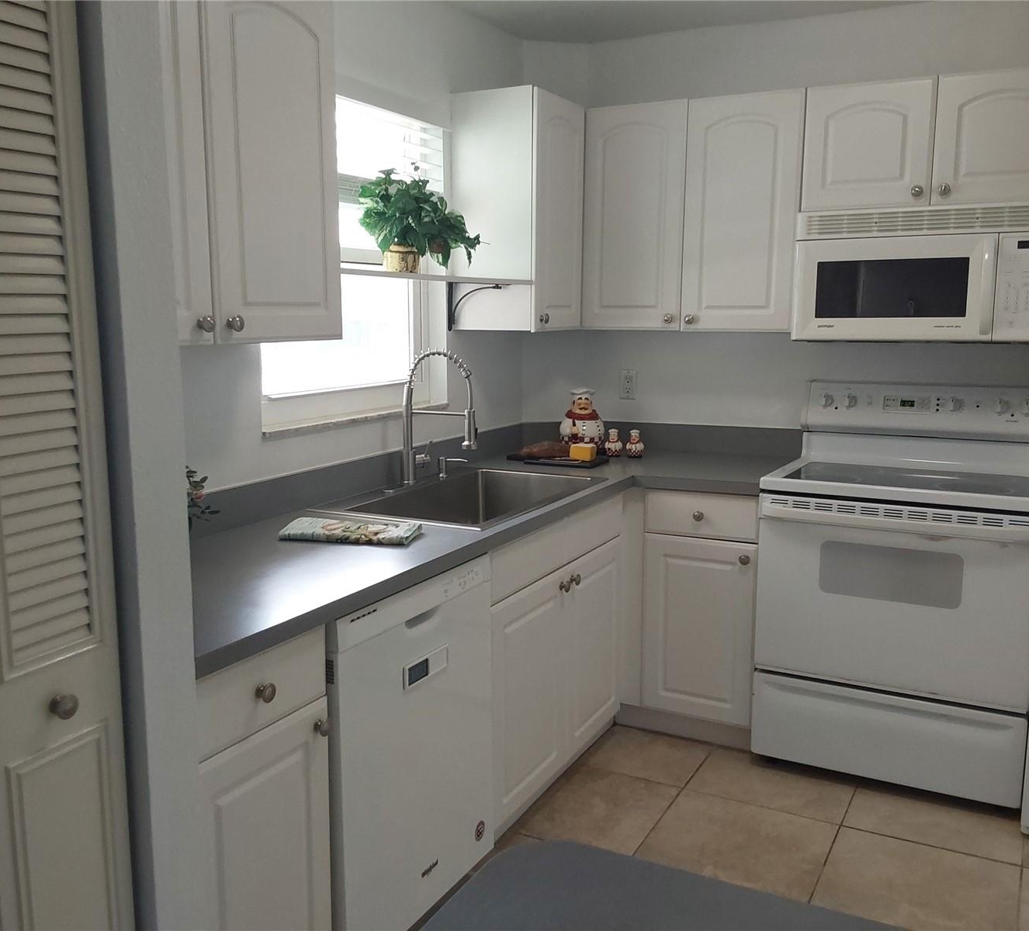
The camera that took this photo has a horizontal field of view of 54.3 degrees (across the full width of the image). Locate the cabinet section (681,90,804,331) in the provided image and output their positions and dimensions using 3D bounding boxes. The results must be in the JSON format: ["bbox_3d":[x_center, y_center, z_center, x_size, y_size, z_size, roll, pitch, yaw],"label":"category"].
[{"bbox_3d":[0.822,-0.849,3.458,0.388,0.764,0.320,5,10,28],"label":"cabinet section"}]

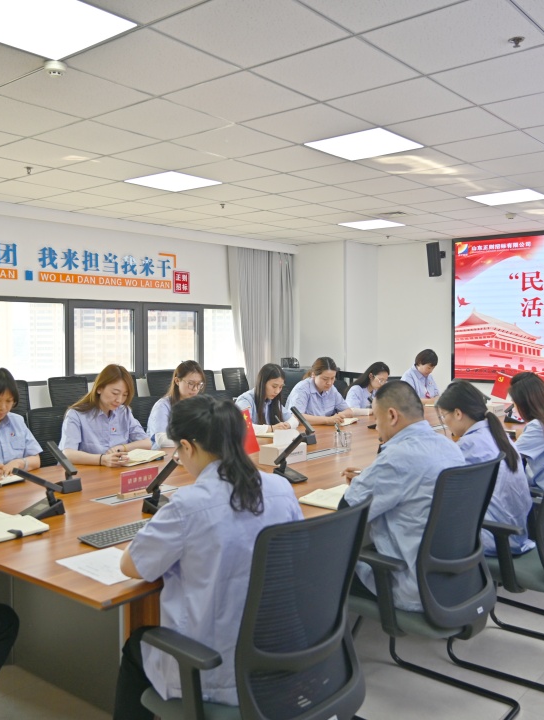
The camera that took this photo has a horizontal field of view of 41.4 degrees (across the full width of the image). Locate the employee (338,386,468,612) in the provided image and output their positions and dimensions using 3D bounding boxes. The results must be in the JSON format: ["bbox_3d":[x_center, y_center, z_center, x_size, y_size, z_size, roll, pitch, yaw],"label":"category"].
[{"bbox_3d":[0.431,0.702,2.816,0.740,1.265,0.540,2,3,40],"label":"employee"}]

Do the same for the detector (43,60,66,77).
[{"bbox_3d":[-0.968,-1.304,3.203,0.104,0.050,0.104,0,2,0],"label":"detector"}]

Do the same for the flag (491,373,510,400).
[{"bbox_3d":[2.000,0.232,6.289,0.150,0.200,0.030,19,14,38],"label":"flag"}]

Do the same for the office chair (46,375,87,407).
[{"bbox_3d":[-1.907,0.687,7.421,0.620,0.980,0.600,2,3,40],"label":"office chair"}]

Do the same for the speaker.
[{"bbox_3d":[2.106,-1.282,9.205,0.150,0.450,0.170,2,14,40],"label":"speaker"}]

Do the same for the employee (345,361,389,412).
[{"bbox_3d":[0.813,0.613,6.619,0.800,1.190,0.580,1,3,36],"label":"employee"}]

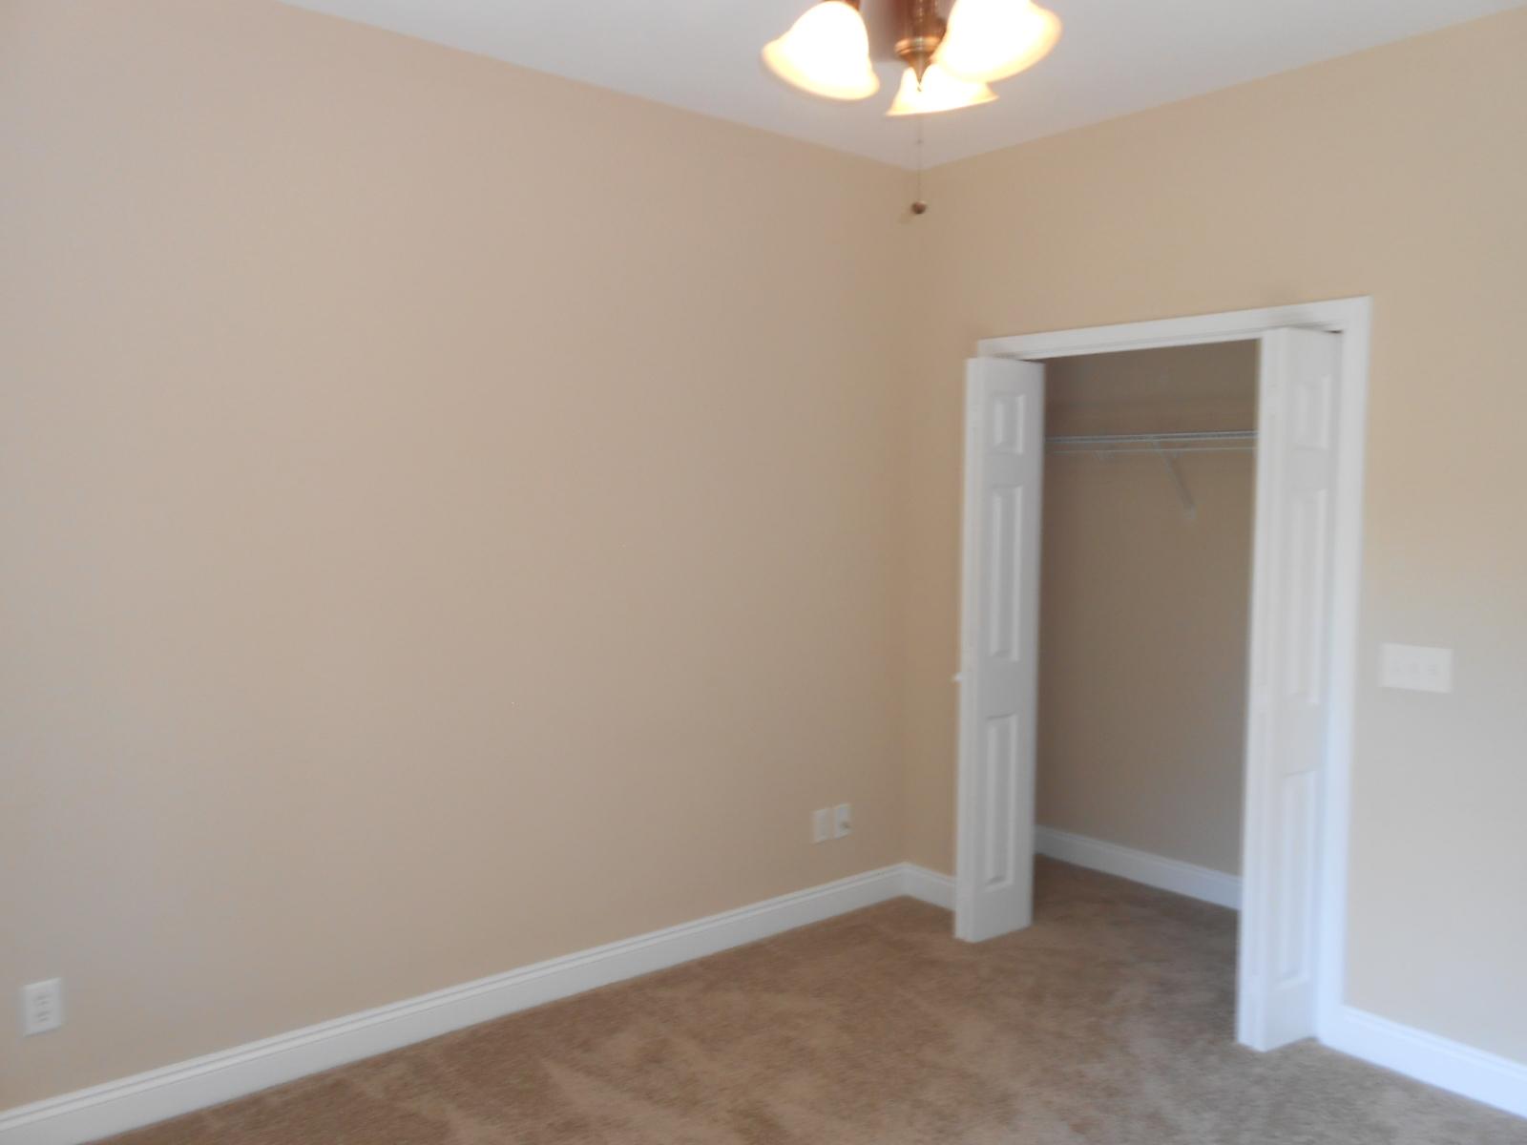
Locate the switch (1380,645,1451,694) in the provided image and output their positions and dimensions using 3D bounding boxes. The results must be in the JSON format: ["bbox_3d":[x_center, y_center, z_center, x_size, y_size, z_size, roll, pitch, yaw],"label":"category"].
[{"bbox_3d":[1.716,0.253,3.022,0.014,0.115,0.165,-3,5,-41],"label":"switch"}]

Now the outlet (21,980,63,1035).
[{"bbox_3d":[-1.651,0.996,2.628,0.072,0.115,0.010,-3,5,-39],"label":"outlet"}]

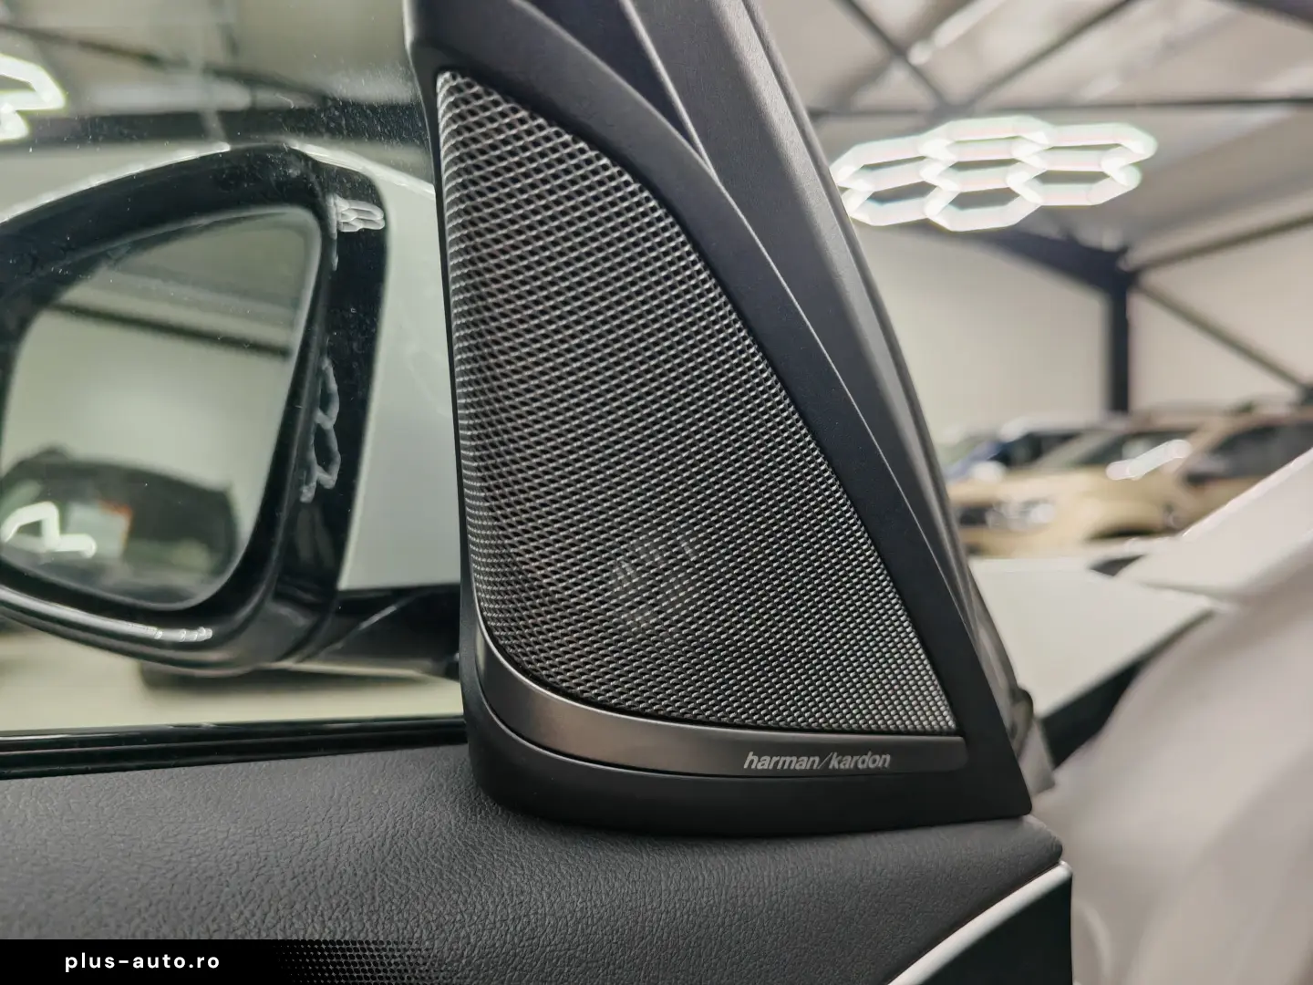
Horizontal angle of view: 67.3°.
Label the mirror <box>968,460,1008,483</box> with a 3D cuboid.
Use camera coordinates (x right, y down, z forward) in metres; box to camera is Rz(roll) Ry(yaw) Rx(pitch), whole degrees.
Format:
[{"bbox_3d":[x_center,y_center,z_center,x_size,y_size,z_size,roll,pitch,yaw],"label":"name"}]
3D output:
[{"bbox_3d":[3.292,-0.209,9.800,0.150,0.180,0.250,0,1,-16],"label":"mirror"}]

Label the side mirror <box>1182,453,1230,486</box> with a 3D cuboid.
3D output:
[{"bbox_3d":[4.014,-0.165,7.200,0.150,0.180,0.250,0,1,-16],"label":"side mirror"}]

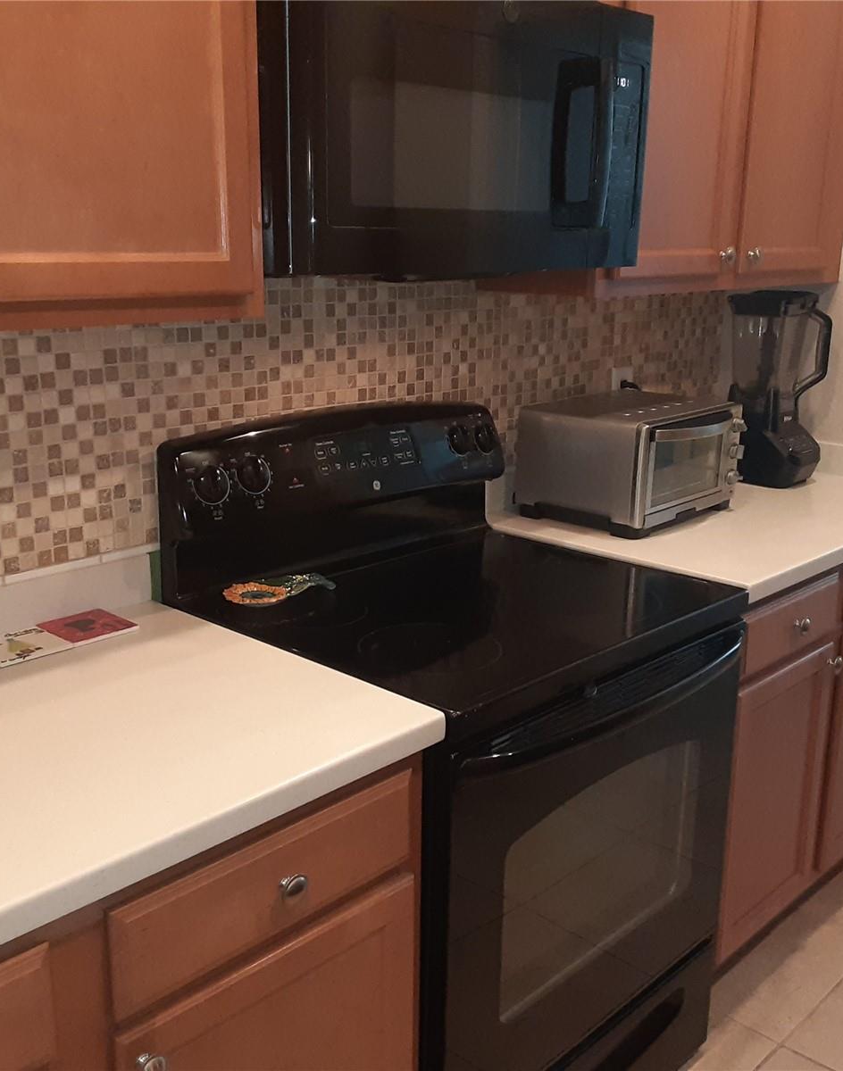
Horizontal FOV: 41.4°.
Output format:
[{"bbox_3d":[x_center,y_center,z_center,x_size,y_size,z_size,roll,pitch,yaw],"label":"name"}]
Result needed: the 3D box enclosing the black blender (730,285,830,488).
[{"bbox_3d":[0.852,-0.356,2.693,0.198,0.444,0.199,14,20,43],"label":"black blender"}]

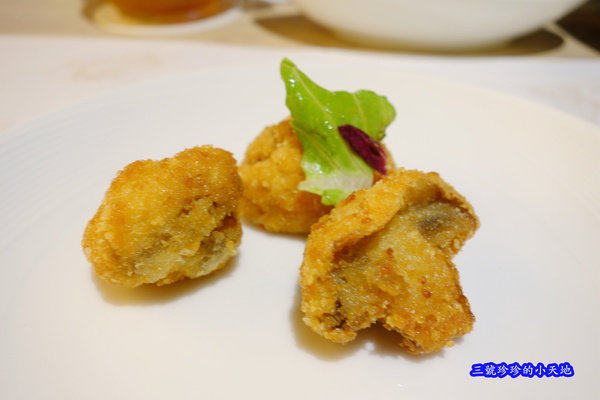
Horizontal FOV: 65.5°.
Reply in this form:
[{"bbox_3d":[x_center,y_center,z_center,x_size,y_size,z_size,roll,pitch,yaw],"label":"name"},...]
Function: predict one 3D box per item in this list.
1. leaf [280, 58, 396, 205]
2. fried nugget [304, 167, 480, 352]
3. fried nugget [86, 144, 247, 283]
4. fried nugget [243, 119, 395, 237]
[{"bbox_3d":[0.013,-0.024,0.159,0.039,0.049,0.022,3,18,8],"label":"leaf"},{"bbox_3d":[0.023,0.017,0.128,0.045,0.049,0.041,-3,38,-5],"label":"fried nugget"},{"bbox_3d":[-0.043,0.005,0.152,0.048,0.039,0.041,-9,38,-11],"label":"fried nugget"},{"bbox_3d":[0.006,-0.010,0.175,0.057,0.034,0.048,0,38,0],"label":"fried nugget"}]

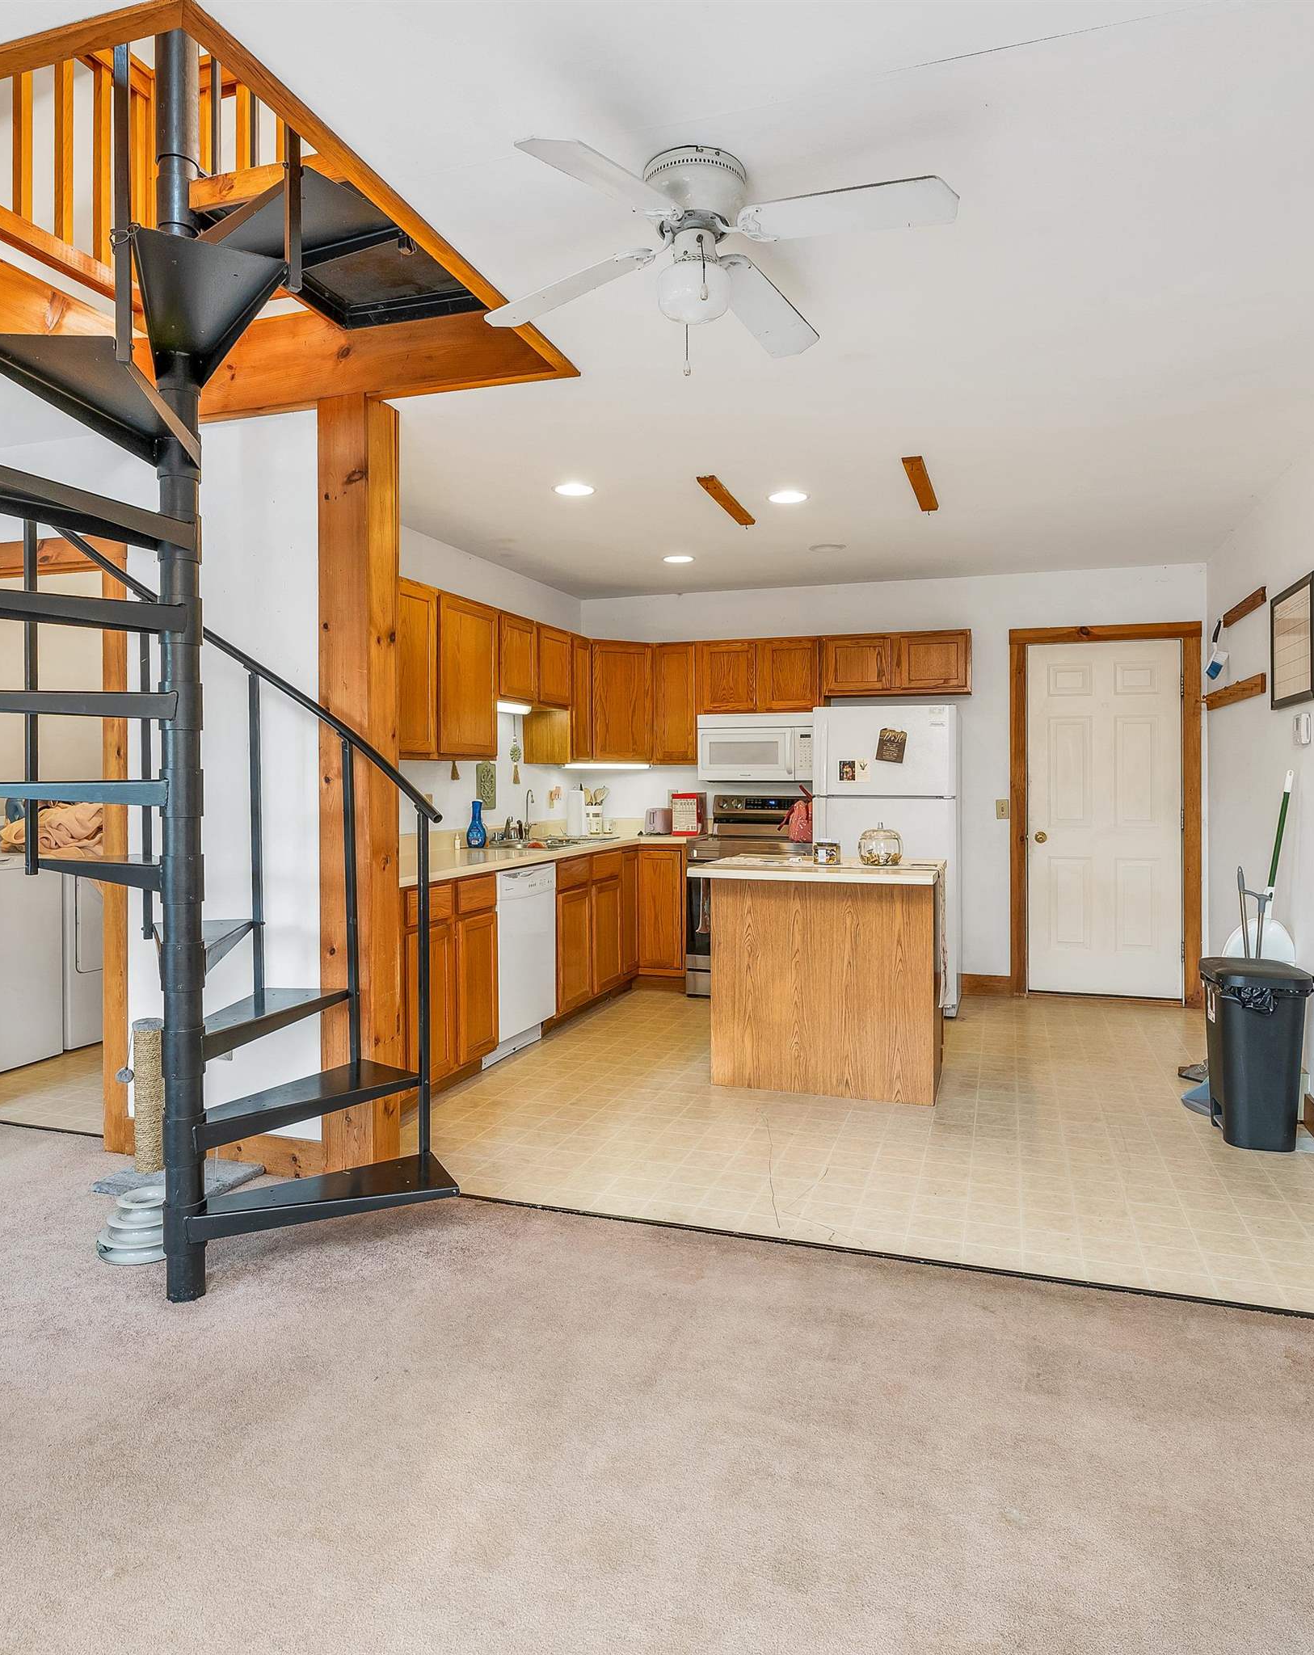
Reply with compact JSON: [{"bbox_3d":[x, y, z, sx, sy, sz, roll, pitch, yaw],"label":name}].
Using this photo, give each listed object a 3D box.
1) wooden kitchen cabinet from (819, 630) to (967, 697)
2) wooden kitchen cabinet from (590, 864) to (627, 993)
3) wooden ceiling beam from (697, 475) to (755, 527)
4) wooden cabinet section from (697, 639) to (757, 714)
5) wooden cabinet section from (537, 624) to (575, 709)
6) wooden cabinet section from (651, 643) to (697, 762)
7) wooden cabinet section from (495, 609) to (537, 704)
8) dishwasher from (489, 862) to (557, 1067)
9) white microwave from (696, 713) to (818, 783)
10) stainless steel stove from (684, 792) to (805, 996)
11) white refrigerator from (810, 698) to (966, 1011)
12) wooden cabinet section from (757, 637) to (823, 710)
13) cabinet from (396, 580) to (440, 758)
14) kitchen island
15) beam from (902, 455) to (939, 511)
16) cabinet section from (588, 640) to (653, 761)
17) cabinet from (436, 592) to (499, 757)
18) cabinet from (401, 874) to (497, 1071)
[{"bbox_3d":[1.440,-0.956,6.212,0.870,0.364,0.323,0,1,19],"label":"wooden kitchen cabinet"},{"bbox_3d":[-0.556,0.539,5.859,0.600,0.750,0.520,1,2,19],"label":"wooden kitchen cabinet"},{"bbox_3d":[0.321,-1.416,4.526,0.077,0.025,0.796,0,1,19],"label":"wooden ceiling beam"},{"bbox_3d":[0.483,-0.941,6.552,0.384,0.456,0.325,1,2,19],"label":"wooden cabinet section"},{"bbox_3d":[-0.725,-0.906,5.899,0.325,0.451,0.502,1,2,19],"label":"wooden cabinet section"},{"bbox_3d":[0.165,-0.793,6.659,0.288,0.760,0.325,1,2,19],"label":"wooden cabinet section"},{"bbox_3d":[-0.880,-0.883,5.443,0.325,0.451,0.461,1,2,19],"label":"wooden cabinet section"},{"bbox_3d":[-0.884,0.624,4.928,0.610,0.870,0.607,1,2,19],"label":"dishwasher"},{"bbox_3d":[0.685,-0.491,6.431,0.756,0.413,0.403,0,1,19],"label":"white microwave"},{"bbox_3d":[0.640,0.425,6.347,0.760,1.190,0.670,1,2,19],"label":"stainless steel stove"},{"bbox_3d":[1.359,0.185,5.998,0.769,1.688,0.728,1,2,19],"label":"white refrigerator"},{"bbox_3d":[0.850,-0.936,6.427,0.393,0.456,0.325,1,2,19],"label":"wooden cabinet section"},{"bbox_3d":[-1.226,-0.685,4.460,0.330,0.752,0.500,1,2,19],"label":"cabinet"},{"bbox_3d":[0.719,0.620,4.510,1.008,0.900,0.720,1,2,19],"label":"kitchen island"},{"bbox_3d":[1.101,-1.409,4.281,0.076,0.025,0.806,0,1,19],"label":"beam"},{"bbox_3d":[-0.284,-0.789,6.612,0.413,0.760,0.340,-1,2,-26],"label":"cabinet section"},{"bbox_3d":[-1.047,-0.700,4.977,0.330,0.752,0.585,1,2,19],"label":"cabinet"},{"bbox_3d":[-1.109,0.647,4.292,0.625,0.887,0.761,0,1,19],"label":"cabinet"}]

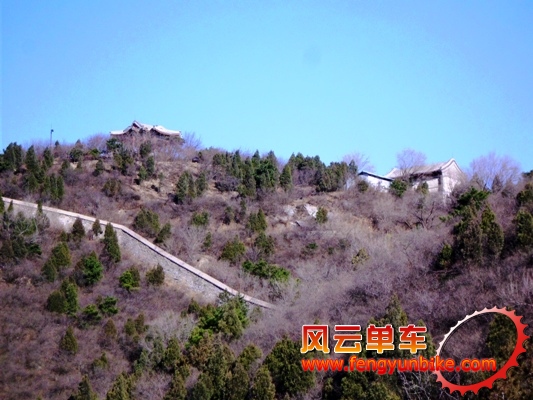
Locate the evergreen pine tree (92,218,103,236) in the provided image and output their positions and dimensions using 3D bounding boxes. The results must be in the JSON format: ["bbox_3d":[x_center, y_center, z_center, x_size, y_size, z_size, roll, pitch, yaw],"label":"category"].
[{"bbox_3d":[-24.102,3.922,246.000,1.426,2.567,1.383,0,-11,0],"label":"evergreen pine tree"}]

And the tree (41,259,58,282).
[{"bbox_3d":[-27.300,8.870,217.000,2.260,3.060,2.260,0,-9,0],"label":"tree"}]

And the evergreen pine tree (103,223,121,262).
[{"bbox_3d":[-20.490,5.620,228.000,2.380,5.350,2.380,0,-9,0],"label":"evergreen pine tree"}]

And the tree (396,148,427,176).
[{"bbox_3d":[23.622,-5.376,281.000,4.887,6.028,4.741,0,-11,0],"label":"tree"}]

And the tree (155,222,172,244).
[{"bbox_3d":[-14.570,4.739,244.000,2.546,3.112,2.470,0,-11,0],"label":"tree"}]

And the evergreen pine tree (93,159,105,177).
[{"bbox_3d":[-26.780,-5.180,275.000,1.910,2.910,1.910,0,-9,0],"label":"evergreen pine tree"}]

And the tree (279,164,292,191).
[{"bbox_3d":[2.985,-3.535,271.000,2.200,4.085,2.134,0,-11,0],"label":"tree"}]

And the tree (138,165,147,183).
[{"bbox_3d":[-19.410,-4.150,270.000,1.250,2.850,1.250,0,-9,0],"label":"tree"}]

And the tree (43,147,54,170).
[{"bbox_3d":[-35.893,-6.833,284.000,1.976,3.952,1.916,0,-11,0],"label":"tree"}]

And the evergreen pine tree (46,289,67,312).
[{"bbox_3d":[-25.320,12.120,208.000,2.410,2.930,2.410,0,-9,0],"label":"evergreen pine tree"}]

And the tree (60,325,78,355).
[{"bbox_3d":[-22.270,15.880,195.000,2.030,3.200,2.030,0,-9,0],"label":"tree"}]

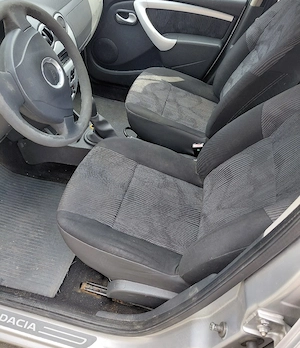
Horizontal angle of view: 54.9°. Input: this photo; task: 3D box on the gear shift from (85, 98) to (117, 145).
[{"bbox_3d":[-0.226,-0.238,1.235,0.165,0.220,0.130,9,46,9],"label":"gear shift"}]

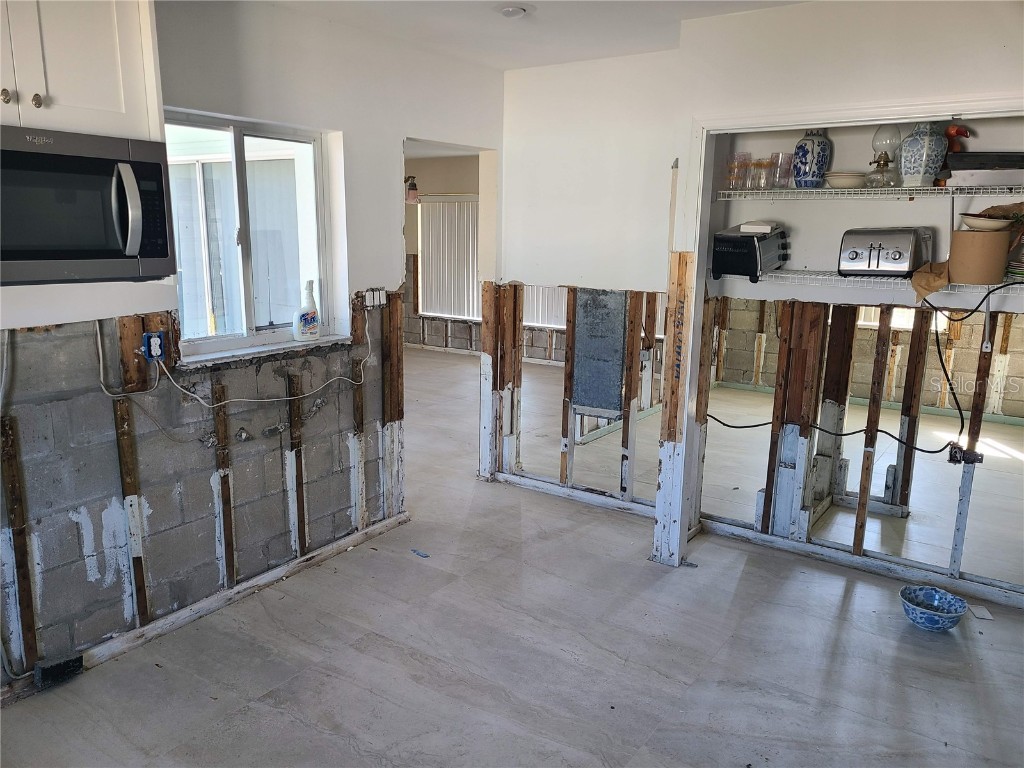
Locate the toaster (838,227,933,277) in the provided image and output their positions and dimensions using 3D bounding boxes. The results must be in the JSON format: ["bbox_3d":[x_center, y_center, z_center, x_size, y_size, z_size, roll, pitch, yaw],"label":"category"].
[{"bbox_3d":[1.593,-0.559,3.285,0.285,0.205,0.270,9,14,36],"label":"toaster"}]

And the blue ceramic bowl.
[{"bbox_3d":[1.769,0.961,3.239,0.250,0.113,0.250,9,14,34],"label":"blue ceramic bowl"}]

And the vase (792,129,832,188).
[{"bbox_3d":[1.321,-0.998,3.378,0.150,0.280,0.150,9,14,34],"label":"vase"}]

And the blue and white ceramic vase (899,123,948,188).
[{"bbox_3d":[1.690,-0.952,3.145,0.165,0.295,0.165,9,14,34],"label":"blue and white ceramic vase"}]

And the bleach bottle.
[{"bbox_3d":[-0.978,-0.346,3.650,0.116,0.278,0.070,-8,15,-37],"label":"bleach bottle"}]

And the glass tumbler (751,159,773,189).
[{"bbox_3d":[1.126,-0.949,3.482,0.090,0.138,0.090,1,12,0],"label":"glass tumbler"}]

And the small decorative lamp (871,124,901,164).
[{"bbox_3d":[1.562,-0.964,3.221,0.120,0.285,0.120,9,14,34],"label":"small decorative lamp"}]

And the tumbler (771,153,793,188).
[{"bbox_3d":[1.202,-0.946,3.429,0.092,0.154,0.092,9,14,34],"label":"tumbler"}]

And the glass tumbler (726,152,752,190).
[{"bbox_3d":[1.050,-0.978,3.555,0.095,0.162,0.095,1,12,0],"label":"glass tumbler"}]

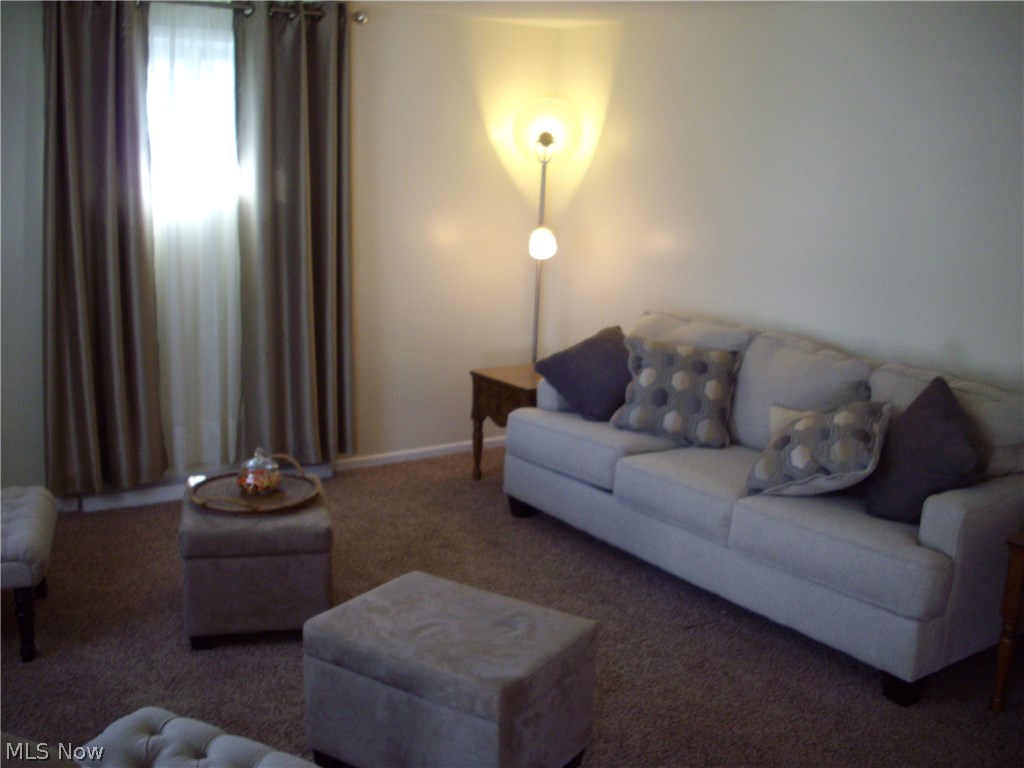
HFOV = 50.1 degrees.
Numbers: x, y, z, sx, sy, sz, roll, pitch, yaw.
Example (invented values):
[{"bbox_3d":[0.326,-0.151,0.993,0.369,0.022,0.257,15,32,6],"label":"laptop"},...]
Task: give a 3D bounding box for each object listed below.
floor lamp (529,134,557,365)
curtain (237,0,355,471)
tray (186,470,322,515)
[{"bbox_3d":[0.139,-0.456,5.976,0.245,1.792,0.245,-6,13,-32],"label":"floor lamp"},{"bbox_3d":[-1.061,-0.701,5.393,0.592,2.290,0.133,-6,13,-32],"label":"curtain"},{"bbox_3d":[-0.918,0.397,3.939,0.464,0.041,0.464,-2,12,-14],"label":"tray"}]

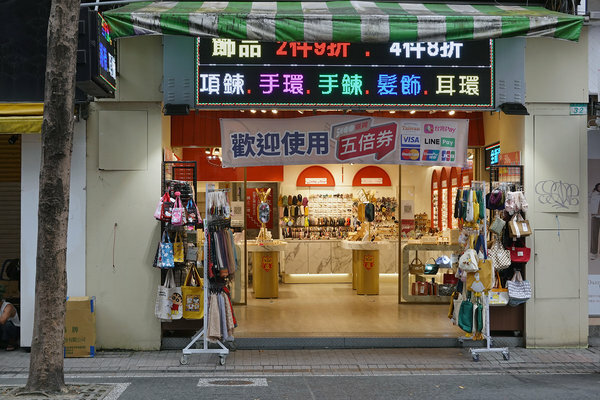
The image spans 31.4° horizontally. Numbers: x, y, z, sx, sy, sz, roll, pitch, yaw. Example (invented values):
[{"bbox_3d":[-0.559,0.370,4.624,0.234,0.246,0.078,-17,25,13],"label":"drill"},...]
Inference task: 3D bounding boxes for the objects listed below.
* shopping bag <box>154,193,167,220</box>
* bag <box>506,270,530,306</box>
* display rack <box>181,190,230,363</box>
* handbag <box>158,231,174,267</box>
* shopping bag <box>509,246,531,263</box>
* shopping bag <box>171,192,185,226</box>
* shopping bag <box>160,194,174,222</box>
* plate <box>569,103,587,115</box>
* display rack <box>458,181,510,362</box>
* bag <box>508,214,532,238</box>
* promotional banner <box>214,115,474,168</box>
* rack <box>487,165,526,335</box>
[{"bbox_3d":[-1.615,0.081,12.350,0.150,0.320,0.080,0,0,8],"label":"shopping bag"},{"bbox_3d":[2.553,1.033,12.450,0.280,0.420,0.140,0,0,-8],"label":"bag"},{"bbox_3d":[-1.000,0.800,11.880,0.500,1.930,1.050,0,0,-1],"label":"display rack"},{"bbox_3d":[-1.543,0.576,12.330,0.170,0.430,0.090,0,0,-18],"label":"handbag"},{"bbox_3d":[2.560,0.640,12.450,0.260,0.190,0.120,0,0,-6],"label":"shopping bag"},{"bbox_3d":[-1.418,0.110,12.330,0.150,0.370,0.080,0,0,5],"label":"shopping bag"},{"bbox_3d":[-1.528,0.098,12.330,0.150,0.330,0.080,0,0,-12],"label":"shopping bag"},{"bbox_3d":[3.312,-1.080,12.700,0.206,0.130,0.012,0,0,-2],"label":"plate"},{"bbox_3d":[2.080,0.790,12.150,0.440,1.940,1.050,0,0,-2],"label":"display rack"},{"bbox_3d":[2.570,0.301,12.450,0.250,0.300,0.130,0,0,-12],"label":"bag"},{"bbox_3d":[0.534,-0.688,12.720,2.970,0.590,0.050,0,0,-2],"label":"promotional banner"},{"bbox_3d":[2.480,0.610,12.870,0.450,2.040,0.500,0,0,-3],"label":"rack"}]

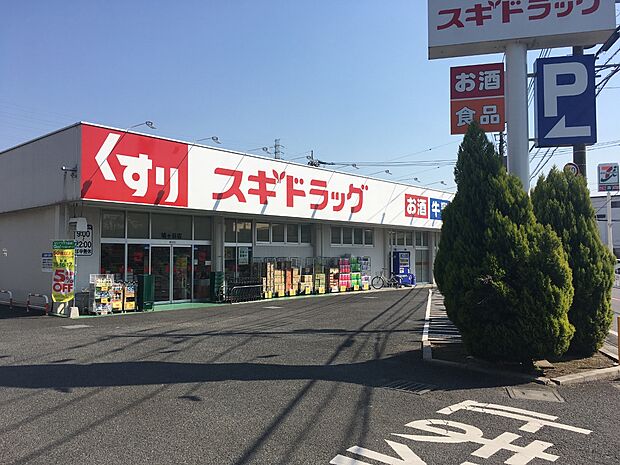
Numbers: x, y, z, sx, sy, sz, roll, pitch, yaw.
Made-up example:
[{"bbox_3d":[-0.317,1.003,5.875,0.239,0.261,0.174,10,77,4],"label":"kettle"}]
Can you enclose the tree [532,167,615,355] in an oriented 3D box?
[{"bbox_3d":[4.480,0.430,9.000,1.600,3.140,1.600,0,-3,0],"label":"tree"}]

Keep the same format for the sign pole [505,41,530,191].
[{"bbox_3d":[4.280,-0.850,10.600,0.440,5.900,0.440,-1,-3,14],"label":"sign pole"}]

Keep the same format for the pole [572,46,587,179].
[{"bbox_3d":[6.390,-2.900,12.300,0.330,10.000,0.330,0,-3,0],"label":"pole"}]

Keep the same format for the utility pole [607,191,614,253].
[{"bbox_3d":[22.000,0.130,38.000,0.300,6.300,0.300,0,-3,0],"label":"utility pole"}]

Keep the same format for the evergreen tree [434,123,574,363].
[{"bbox_3d":[3.070,0.120,8.200,2.200,3.700,2.050,0,-3,0],"label":"evergreen tree"}]

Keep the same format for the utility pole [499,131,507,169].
[{"bbox_3d":[14.100,-2.200,38.000,0.320,11.000,0.320,0,-3,0],"label":"utility pole"}]

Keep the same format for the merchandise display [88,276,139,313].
[{"bbox_3d":[-5.920,1.830,15.600,0.450,1.170,1.350,-3,-4,43],"label":"merchandise display"}]

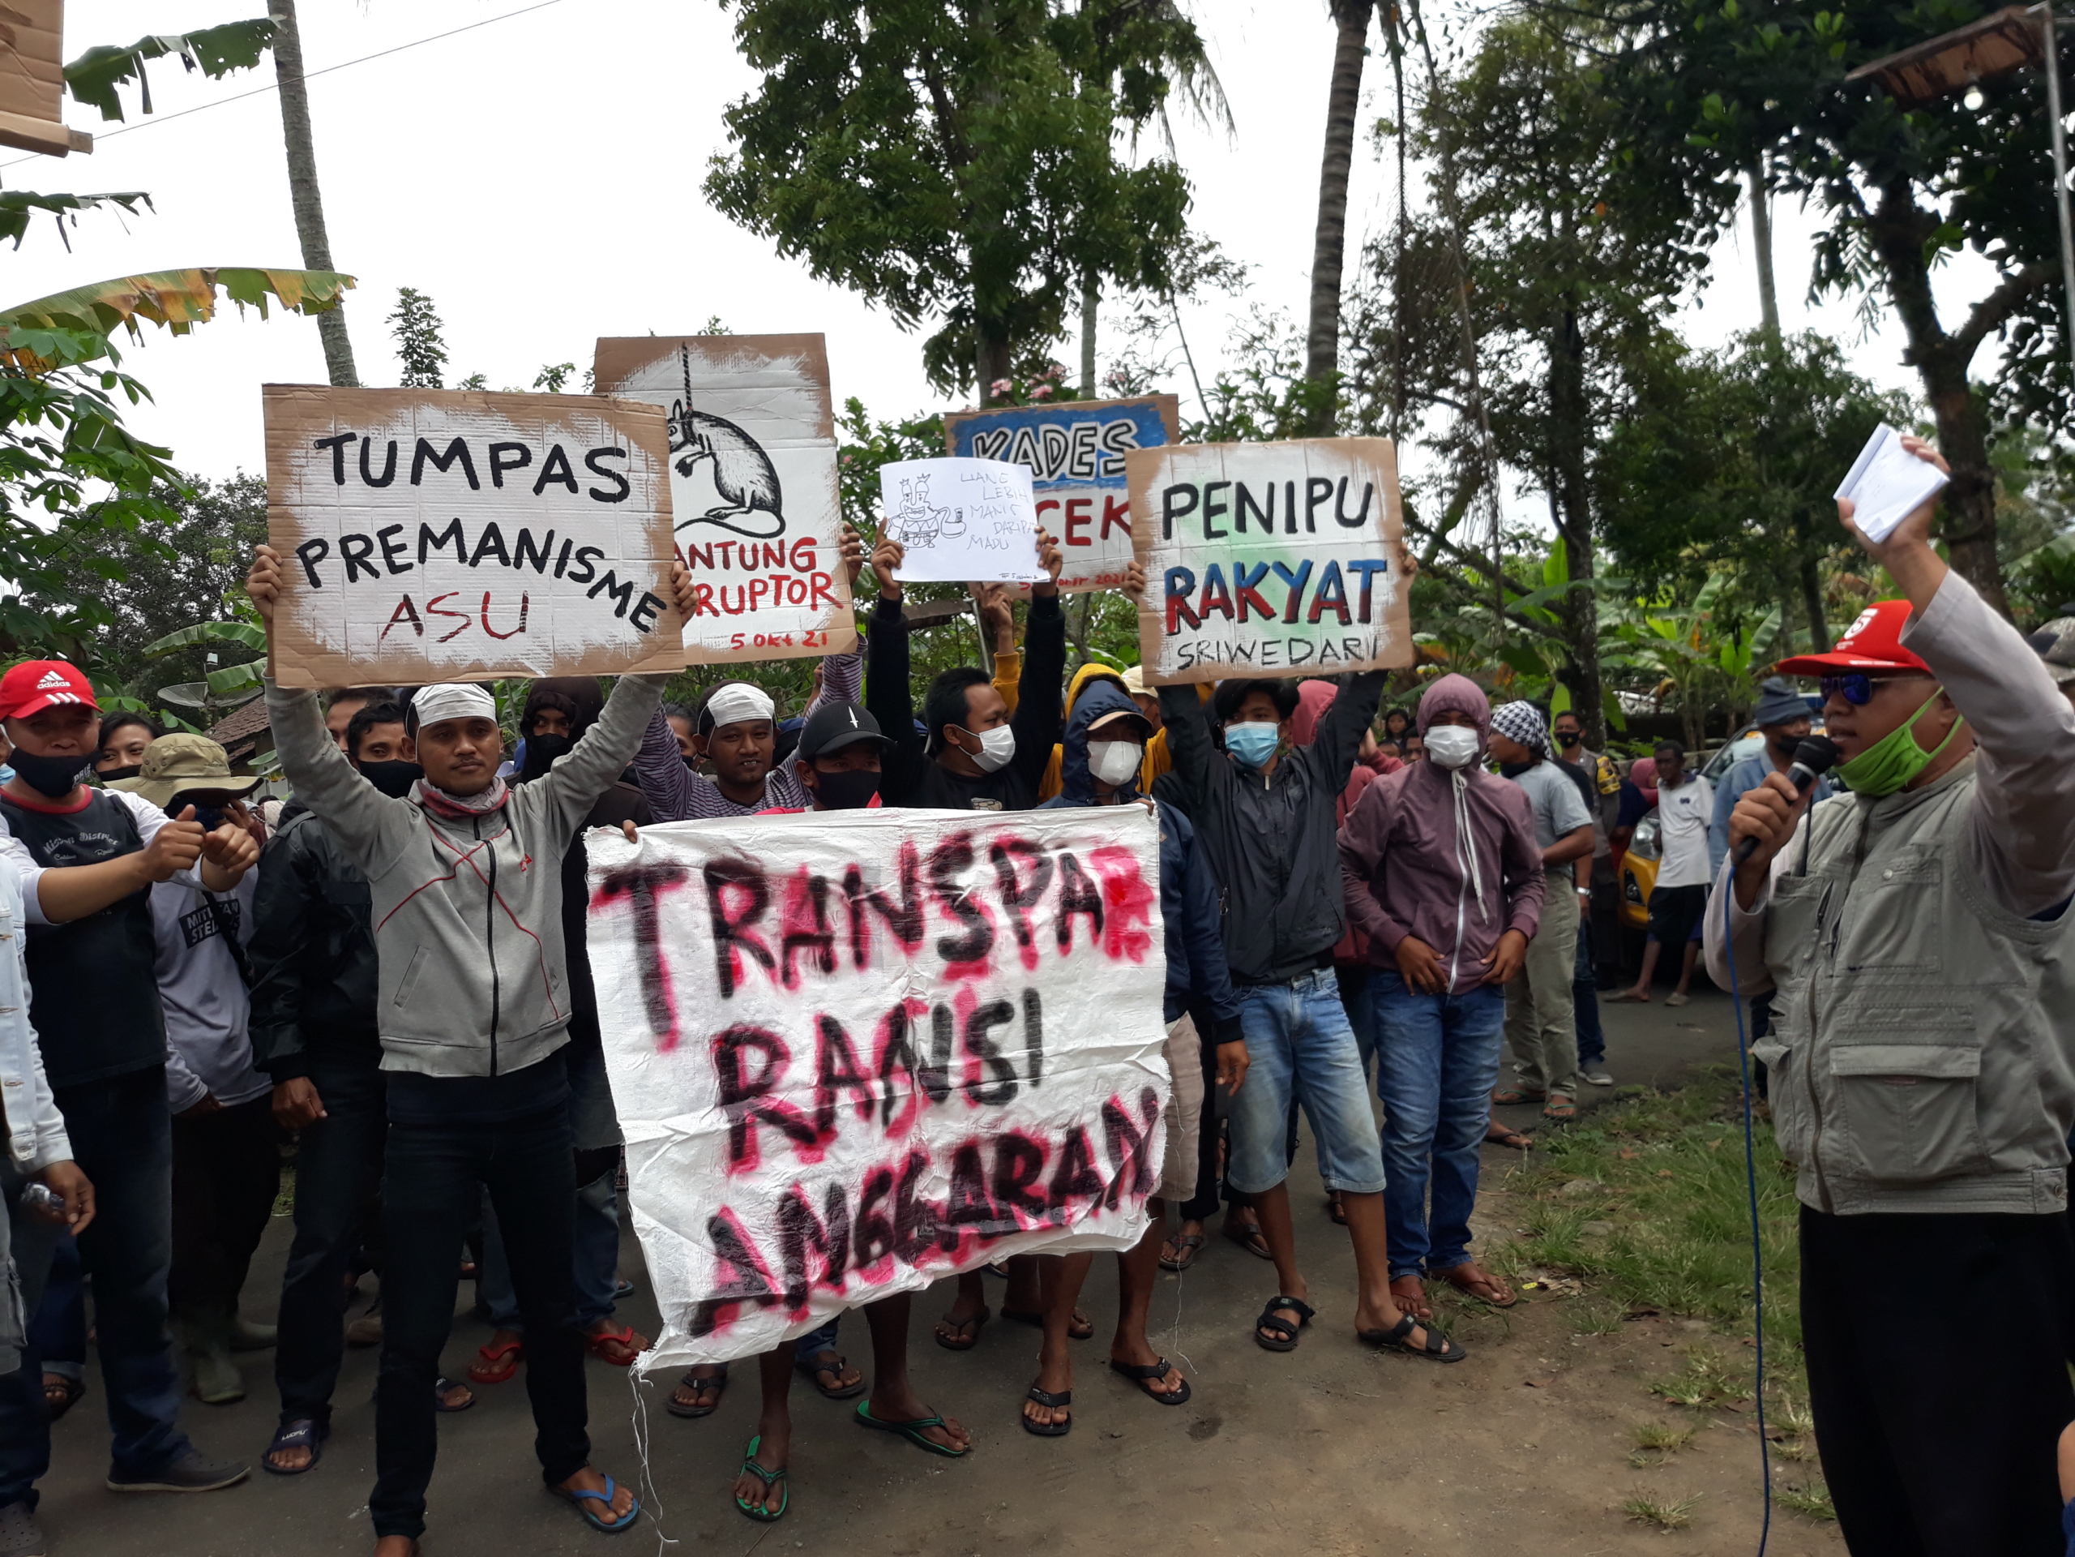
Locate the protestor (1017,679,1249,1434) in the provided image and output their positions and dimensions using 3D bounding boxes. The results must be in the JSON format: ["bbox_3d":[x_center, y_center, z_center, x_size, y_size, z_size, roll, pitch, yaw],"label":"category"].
[{"bbox_3d":[0.220,0.588,3.750,0.550,1.660,0.470,-1,1,-14],"label":"protestor"}]

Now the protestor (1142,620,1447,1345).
[{"bbox_3d":[0.643,0.451,4.048,0.760,1.890,0.500,0,2,-2],"label":"protestor"}]

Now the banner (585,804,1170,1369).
[{"bbox_3d":[-0.260,0.570,3.270,1.200,1.020,0.140,-3,4,-25],"label":"banner"}]

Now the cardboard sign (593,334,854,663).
[{"bbox_3d":[-0.735,-0.650,3.720,0.560,0.770,0.030,-3,-7,-8],"label":"cardboard sign"}]

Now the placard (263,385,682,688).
[{"bbox_3d":[-1.050,-0.455,3.060,0.740,0.540,0.030,-4,0,-27],"label":"placard"}]

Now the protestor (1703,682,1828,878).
[{"bbox_3d":[2.901,0.494,6.400,0.540,1.710,0.380,-1,1,-23],"label":"protestor"}]

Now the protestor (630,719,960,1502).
[{"bbox_3d":[-0.451,0.621,3.350,0.620,1.620,0.500,-1,1,-18],"label":"protestor"}]

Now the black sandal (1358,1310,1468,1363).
[{"bbox_3d":[0.925,1.358,3.998,0.275,0.085,0.105,1,2,31],"label":"black sandal"}]

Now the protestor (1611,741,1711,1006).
[{"bbox_3d":[3.707,0.504,9.600,0.500,1.570,0.450,0,1,23],"label":"protestor"}]

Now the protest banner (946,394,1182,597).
[{"bbox_3d":[0.087,-0.760,4.450,0.650,0.550,0.020,-4,3,-10],"label":"protest banner"}]

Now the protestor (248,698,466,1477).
[{"bbox_3d":[-1.501,0.612,3.573,0.490,1.600,0.420,-1,2,-24],"label":"protestor"}]

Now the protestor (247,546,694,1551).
[{"bbox_3d":[-1.081,0.494,3.089,0.790,1.870,0.460,-1,2,-28],"label":"protestor"}]

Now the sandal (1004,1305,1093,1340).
[{"bbox_3d":[0.027,1.383,4.180,0.265,0.060,0.105,0,1,38],"label":"sandal"}]

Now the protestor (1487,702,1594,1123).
[{"bbox_3d":[2.053,0.519,6.600,0.500,1.670,0.420,0,1,41],"label":"protestor"}]

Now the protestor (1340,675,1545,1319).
[{"bbox_3d":[1.087,0.560,4.352,0.520,1.650,0.360,0,2,-8],"label":"protestor"}]

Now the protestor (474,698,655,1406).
[{"bbox_3d":[-1.168,0.573,3.972,0.490,1.650,0.380,-1,2,-18],"label":"protestor"}]

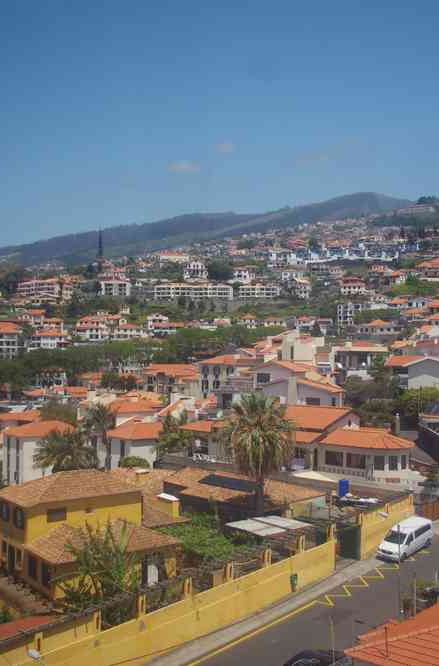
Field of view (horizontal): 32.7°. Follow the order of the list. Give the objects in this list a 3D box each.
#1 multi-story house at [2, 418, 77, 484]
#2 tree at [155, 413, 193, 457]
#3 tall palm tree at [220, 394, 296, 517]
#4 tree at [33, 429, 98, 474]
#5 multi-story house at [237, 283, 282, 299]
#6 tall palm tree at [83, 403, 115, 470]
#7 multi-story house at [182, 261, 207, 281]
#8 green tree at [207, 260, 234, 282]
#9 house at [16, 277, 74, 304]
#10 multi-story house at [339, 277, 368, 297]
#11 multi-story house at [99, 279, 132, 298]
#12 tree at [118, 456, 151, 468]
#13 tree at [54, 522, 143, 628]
[{"bbox_3d":[-25.020,17.030,105.000,8.500,9.600,9.500,-1,2,-30],"label":"multi-story house"},{"bbox_3d":[-4.962,11.170,80.809,4.100,5.244,4.100,0,4,-4],"label":"tree"},{"bbox_3d":[3.259,10.354,62.597,6.000,11.024,6.000,0,4,3],"label":"tall palm tree"},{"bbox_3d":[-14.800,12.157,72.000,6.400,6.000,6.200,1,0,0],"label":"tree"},{"bbox_3d":[25.200,-26.775,472.000,27.500,9.800,11.000,0,4,0],"label":"multi-story house"},{"bbox_3d":[-12.183,11.226,76.704,3.500,8.298,3.500,-1,4,-9],"label":"tall palm tree"},{"bbox_3d":[-16.020,-39.720,480.000,15.000,13.000,12.000,1,2,0],"label":"multi-story house"},{"bbox_3d":[0.673,-40.893,504.423,18.500,15.771,18.500,0,4,0],"label":"green tree"},{"bbox_3d":[-107.763,-26.321,464.000,34.000,16.500,15.000,1,0,3],"label":"house"},{"bbox_3d":[82.581,-28.550,460.000,15.000,12.000,12.000,1,0,25],"label":"multi-story house"},{"bbox_3d":[-66.353,-28.392,478.000,20.000,12.000,13.000,1,0,-6],"label":"multi-story house"},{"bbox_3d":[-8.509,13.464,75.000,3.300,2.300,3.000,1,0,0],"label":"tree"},{"bbox_3d":[-8.156,16.278,50.500,5.600,7.000,5.200,1,0,0],"label":"tree"}]

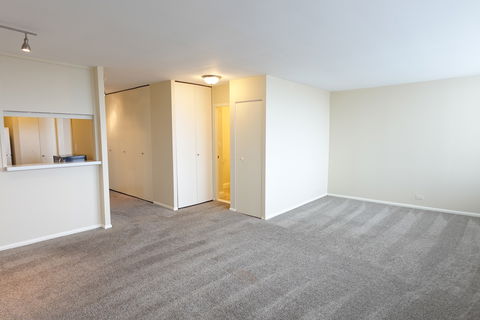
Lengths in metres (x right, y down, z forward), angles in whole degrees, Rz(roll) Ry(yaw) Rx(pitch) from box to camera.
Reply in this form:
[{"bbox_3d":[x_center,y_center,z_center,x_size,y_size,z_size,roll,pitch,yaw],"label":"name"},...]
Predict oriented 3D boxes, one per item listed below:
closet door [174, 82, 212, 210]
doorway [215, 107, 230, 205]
[{"bbox_3d":[-0.904,-0.289,5.382,0.045,2.410,0.915,5,8,41],"label":"closet door"},{"bbox_3d":[-0.264,-0.122,5.503,0.660,2.080,0.110,5,8,41],"label":"doorway"}]

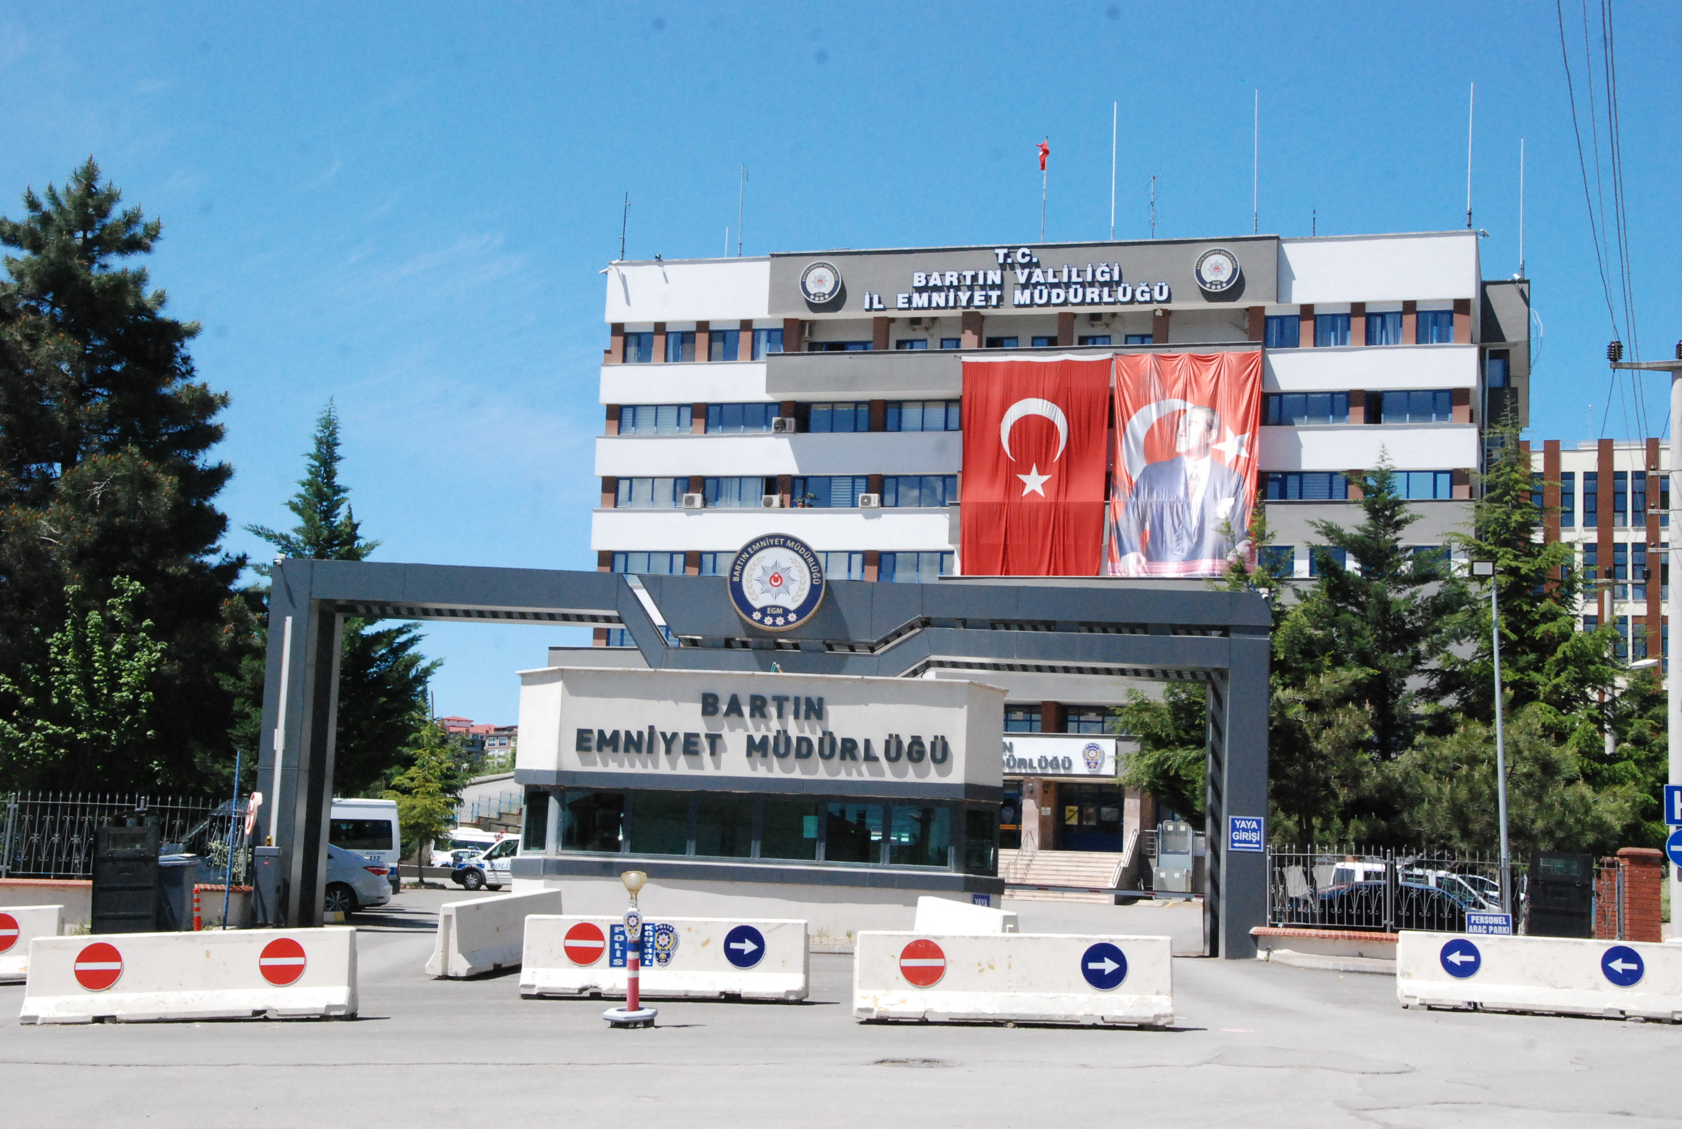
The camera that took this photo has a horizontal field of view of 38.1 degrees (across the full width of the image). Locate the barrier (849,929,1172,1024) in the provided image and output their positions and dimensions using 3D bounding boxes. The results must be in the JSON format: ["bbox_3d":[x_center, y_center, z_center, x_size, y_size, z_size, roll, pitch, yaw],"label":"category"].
[{"bbox_3d":[1.676,4.002,23.525,3.030,0.800,0.585,0,-8,6],"label":"barrier"}]

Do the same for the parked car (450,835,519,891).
[{"bbox_3d":[-10.396,9.847,79.966,4.280,1.850,1.800,1,-7,14],"label":"parked car"}]

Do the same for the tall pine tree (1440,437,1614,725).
[{"bbox_3d":[15.841,2.616,57.795,5.200,12.300,5.200,2,-7,0],"label":"tall pine tree"}]

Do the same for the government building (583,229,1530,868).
[{"bbox_3d":[10.372,1.255,109.681,40.204,27.689,20.000,0,-7,17],"label":"government building"}]

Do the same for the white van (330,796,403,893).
[{"bbox_3d":[-15.891,7.942,69.300,6.800,2.720,2.000,3,-7,-6],"label":"white van"}]

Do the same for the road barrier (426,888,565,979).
[{"bbox_3d":[-4.053,4.459,29.559,0.585,0.800,3.030,-1,-4,18],"label":"road barrier"}]

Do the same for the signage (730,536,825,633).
[{"bbox_3d":[-1.150,0.332,43.930,1.743,1.743,0.180,2,-7,1],"label":"signage"}]

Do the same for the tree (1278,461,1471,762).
[{"bbox_3d":[15.551,3.903,71.143,5.713,14.064,5.713,2,-7,0],"label":"tree"}]

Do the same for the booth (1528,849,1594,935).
[{"bbox_3d":[11.436,5.598,38.722,0.970,2.000,0.700,1,-7,8],"label":"booth"}]

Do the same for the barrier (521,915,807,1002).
[{"bbox_3d":[-1.863,4.221,26.031,3.030,0.800,0.585,0,-7,5],"label":"barrier"}]

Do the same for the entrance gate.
[{"bbox_3d":[-1.297,3.636,44.936,17.900,6.500,2.700,2,-7,1],"label":"entrance gate"}]

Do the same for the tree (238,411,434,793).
[{"bbox_3d":[-13.193,1.954,60.814,6.200,12.600,6.200,2,-7,0],"label":"tree"}]

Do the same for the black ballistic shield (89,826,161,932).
[{"bbox_3d":[-10.461,4.652,35.906,0.960,1.640,0.500,-1,-8,2],"label":"black ballistic shield"}]

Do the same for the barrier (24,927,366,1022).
[{"bbox_3d":[-6.161,3.928,23.143,3.030,0.800,0.585,-1,-9,0],"label":"barrier"}]

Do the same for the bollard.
[{"bbox_3d":[-1.991,3.630,23.211,0.510,1.470,0.500,-1,-8,5],"label":"bollard"}]

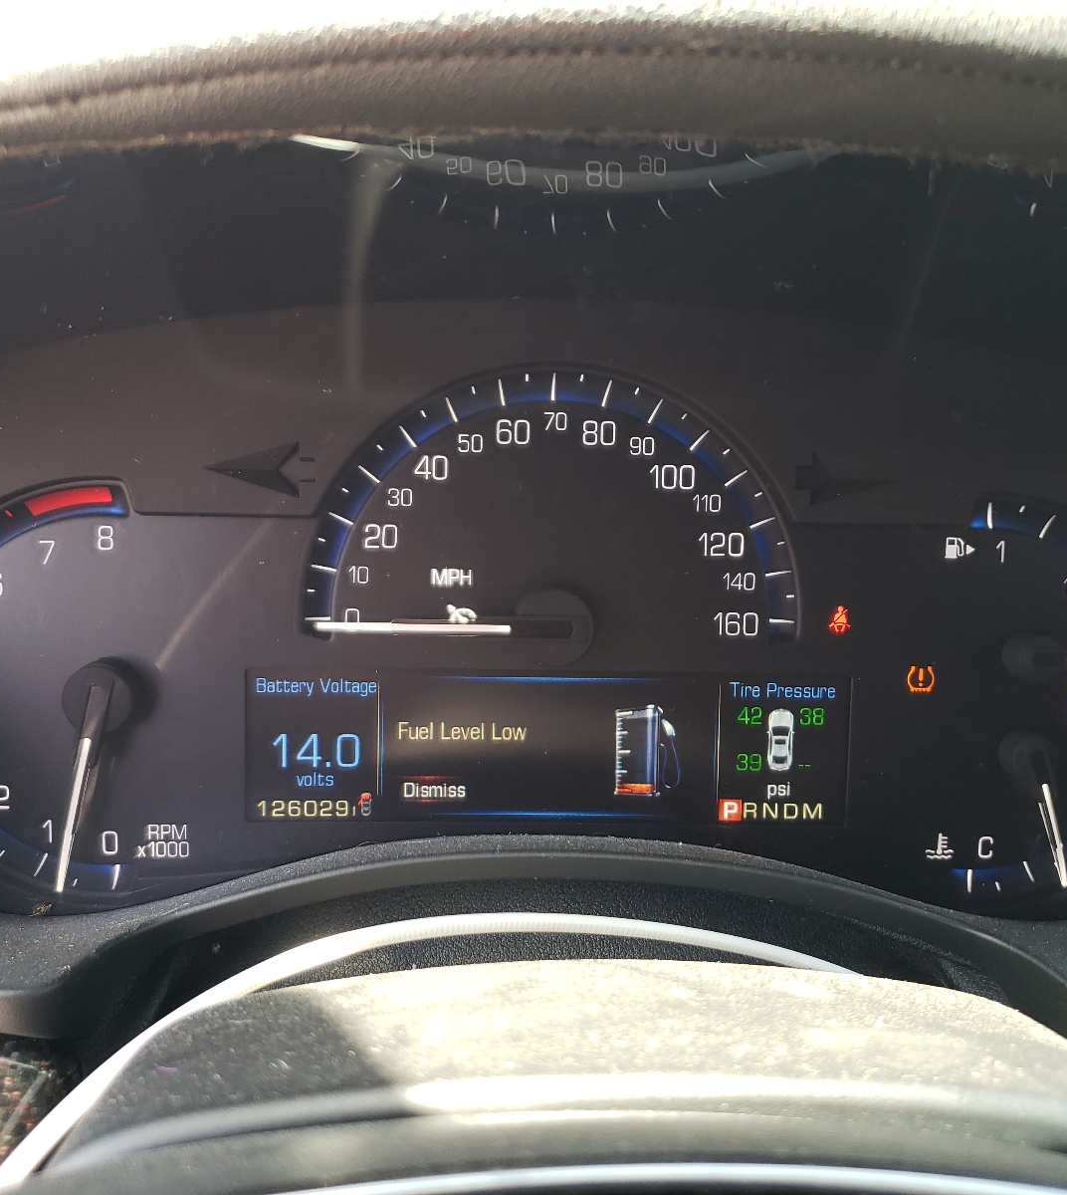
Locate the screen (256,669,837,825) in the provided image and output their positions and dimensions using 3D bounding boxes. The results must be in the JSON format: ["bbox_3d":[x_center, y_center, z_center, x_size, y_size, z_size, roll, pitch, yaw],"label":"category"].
[{"bbox_3d":[0.004,0.035,0.282,0.141,0.036,0.010,1,4,-2],"label":"screen"}]

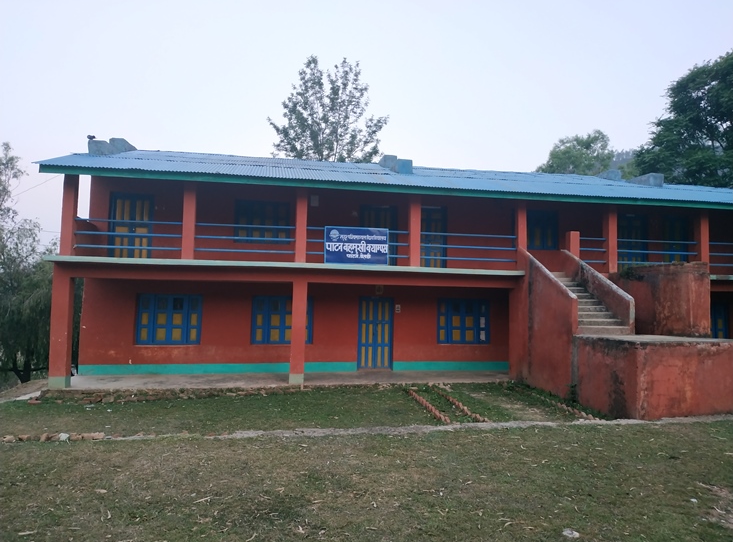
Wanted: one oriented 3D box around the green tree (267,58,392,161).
[{"bbox_3d":[-1.928,-3.868,25.795,6.337,14.382,6.100,2,-3,-10],"label":"green tree"}]

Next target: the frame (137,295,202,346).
[{"bbox_3d":[-5.096,1.266,13.219,1.581,1.299,0.120,2,-3,-10],"label":"frame"}]

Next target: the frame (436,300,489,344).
[{"bbox_3d":[2.808,1.456,14.661,1.581,1.298,0.120,2,-3,-10],"label":"frame"}]

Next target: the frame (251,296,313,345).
[{"bbox_3d":[-2.250,1.334,13.738,1.599,1.291,0.120,2,-3,-10],"label":"frame"}]

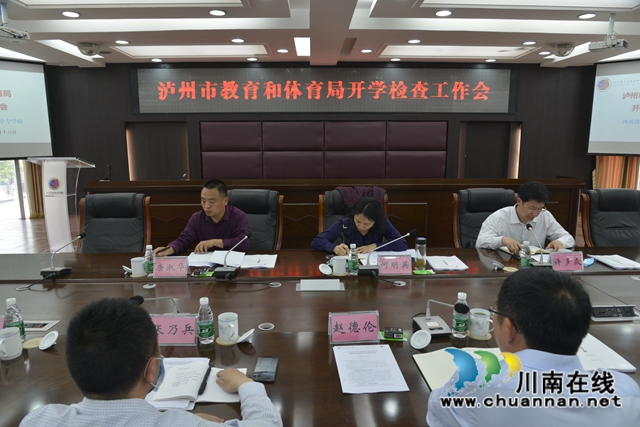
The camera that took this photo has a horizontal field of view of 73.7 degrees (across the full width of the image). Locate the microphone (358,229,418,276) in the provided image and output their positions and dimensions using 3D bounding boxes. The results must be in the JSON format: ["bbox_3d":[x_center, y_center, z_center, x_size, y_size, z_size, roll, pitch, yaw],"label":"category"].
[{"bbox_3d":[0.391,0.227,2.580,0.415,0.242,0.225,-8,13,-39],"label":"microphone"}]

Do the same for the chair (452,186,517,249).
[{"bbox_3d":[1.448,0.408,3.473,0.630,1.130,0.680,0,9,-2],"label":"chair"}]

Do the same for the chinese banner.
[{"bbox_3d":[0.075,-2.097,7.310,6.380,0.760,0.100,0,9,0],"label":"chinese banner"}]

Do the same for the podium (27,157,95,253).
[{"bbox_3d":[-3.367,-0.105,5.714,0.623,1.266,0.462,0,10,0],"label":"podium"}]

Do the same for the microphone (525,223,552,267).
[{"bbox_3d":[1.430,0.204,2.834,0.130,0.230,0.300,0,9,-3],"label":"microphone"}]

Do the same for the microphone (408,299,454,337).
[{"bbox_3d":[0.462,0.405,1.667,0.135,0.190,0.300,-1,9,-7],"label":"microphone"}]

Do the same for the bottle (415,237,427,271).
[{"bbox_3d":[0.617,0.248,2.598,0.063,0.196,0.063,0,10,0],"label":"bottle"}]

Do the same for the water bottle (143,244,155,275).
[{"bbox_3d":[-1.024,0.276,2.545,0.060,0.175,0.060,0,9,0],"label":"water bottle"}]

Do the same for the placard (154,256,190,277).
[{"bbox_3d":[-0.861,0.309,2.486,0.195,0.113,0.080,0,10,0],"label":"placard"}]

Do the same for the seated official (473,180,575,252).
[{"bbox_3d":[1.497,0.362,3.276,0.663,1.231,0.754,-1,10,-5],"label":"seated official"}]

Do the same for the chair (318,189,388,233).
[{"bbox_3d":[0.295,0.408,3.473,0.630,1.130,0.680,0,9,-2],"label":"chair"}]

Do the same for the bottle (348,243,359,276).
[{"bbox_3d":[0.198,0.272,2.506,0.060,0.178,0.060,0,10,0],"label":"bottle"}]

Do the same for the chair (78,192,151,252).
[{"bbox_3d":[-1.701,0.431,3.325,0.630,1.130,0.680,0,9,-2],"label":"chair"}]

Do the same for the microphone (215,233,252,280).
[{"bbox_3d":[-0.509,0.247,2.599,0.147,0.195,0.416,3,10,15],"label":"microphone"}]

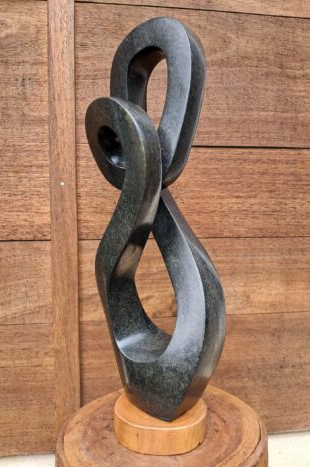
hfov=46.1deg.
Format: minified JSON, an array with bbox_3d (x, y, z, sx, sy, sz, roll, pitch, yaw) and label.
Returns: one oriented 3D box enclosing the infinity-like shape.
[{"bbox_3d":[0.006,-0.029,0.501,0.165,0.541,0.146,2,4,27],"label":"infinity-like shape"}]

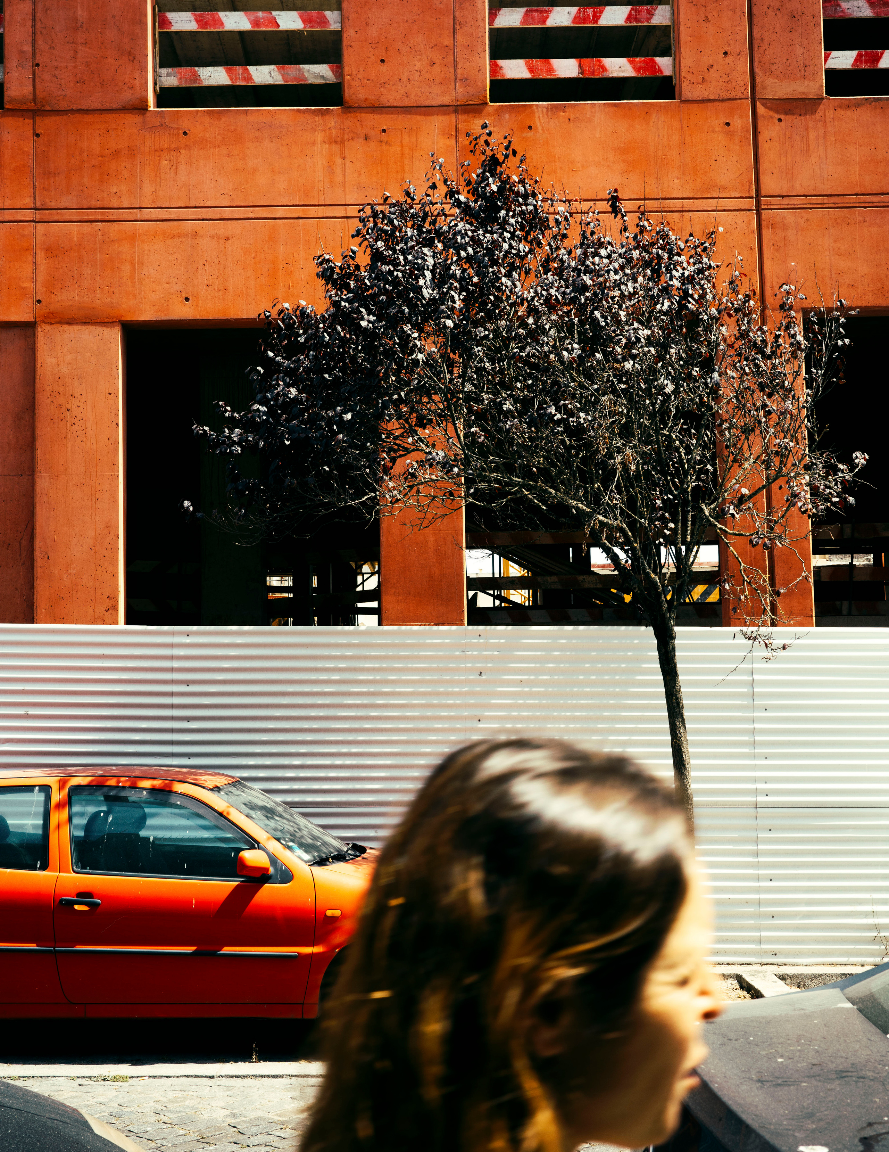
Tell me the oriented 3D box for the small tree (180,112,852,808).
[{"bbox_3d":[0.488,-0.117,8.433,3.750,5.020,3.400,-1,-4,0],"label":"small tree"}]

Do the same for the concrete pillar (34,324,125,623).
[{"bbox_3d":[-2.861,0.293,11.666,0.670,4.550,0.320,-1,-4,0],"label":"concrete pillar"}]

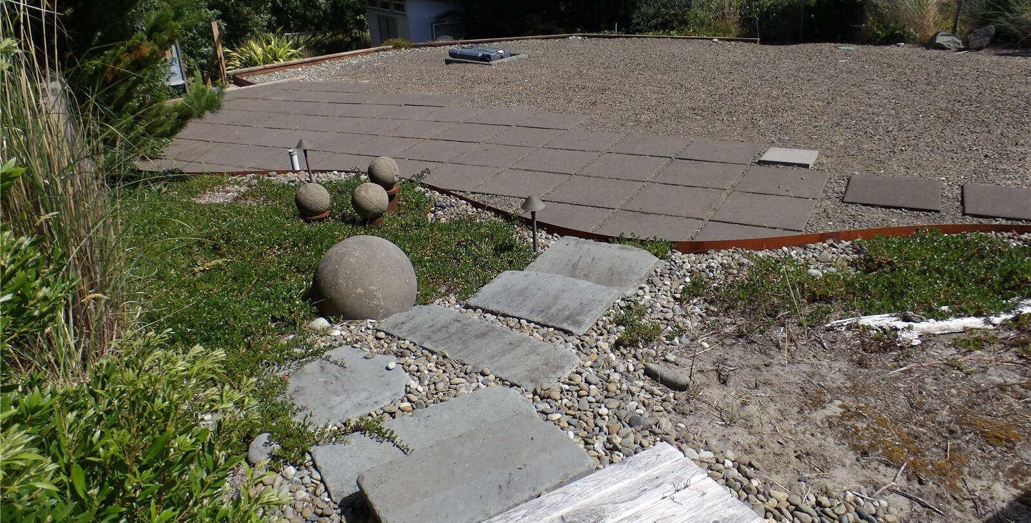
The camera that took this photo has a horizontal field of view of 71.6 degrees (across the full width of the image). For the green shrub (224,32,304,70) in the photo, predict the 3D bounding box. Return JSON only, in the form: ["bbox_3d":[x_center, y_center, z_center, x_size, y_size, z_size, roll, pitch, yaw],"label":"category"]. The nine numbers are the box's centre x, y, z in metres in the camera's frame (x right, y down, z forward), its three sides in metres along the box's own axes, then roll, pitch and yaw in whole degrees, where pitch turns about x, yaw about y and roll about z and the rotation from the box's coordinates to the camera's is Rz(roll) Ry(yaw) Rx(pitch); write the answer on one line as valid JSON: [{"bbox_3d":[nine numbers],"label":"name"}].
[{"bbox_3d":[-4.396,-3.680,12.758,1.280,0.760,1.080,-4,24,0],"label":"green shrub"}]

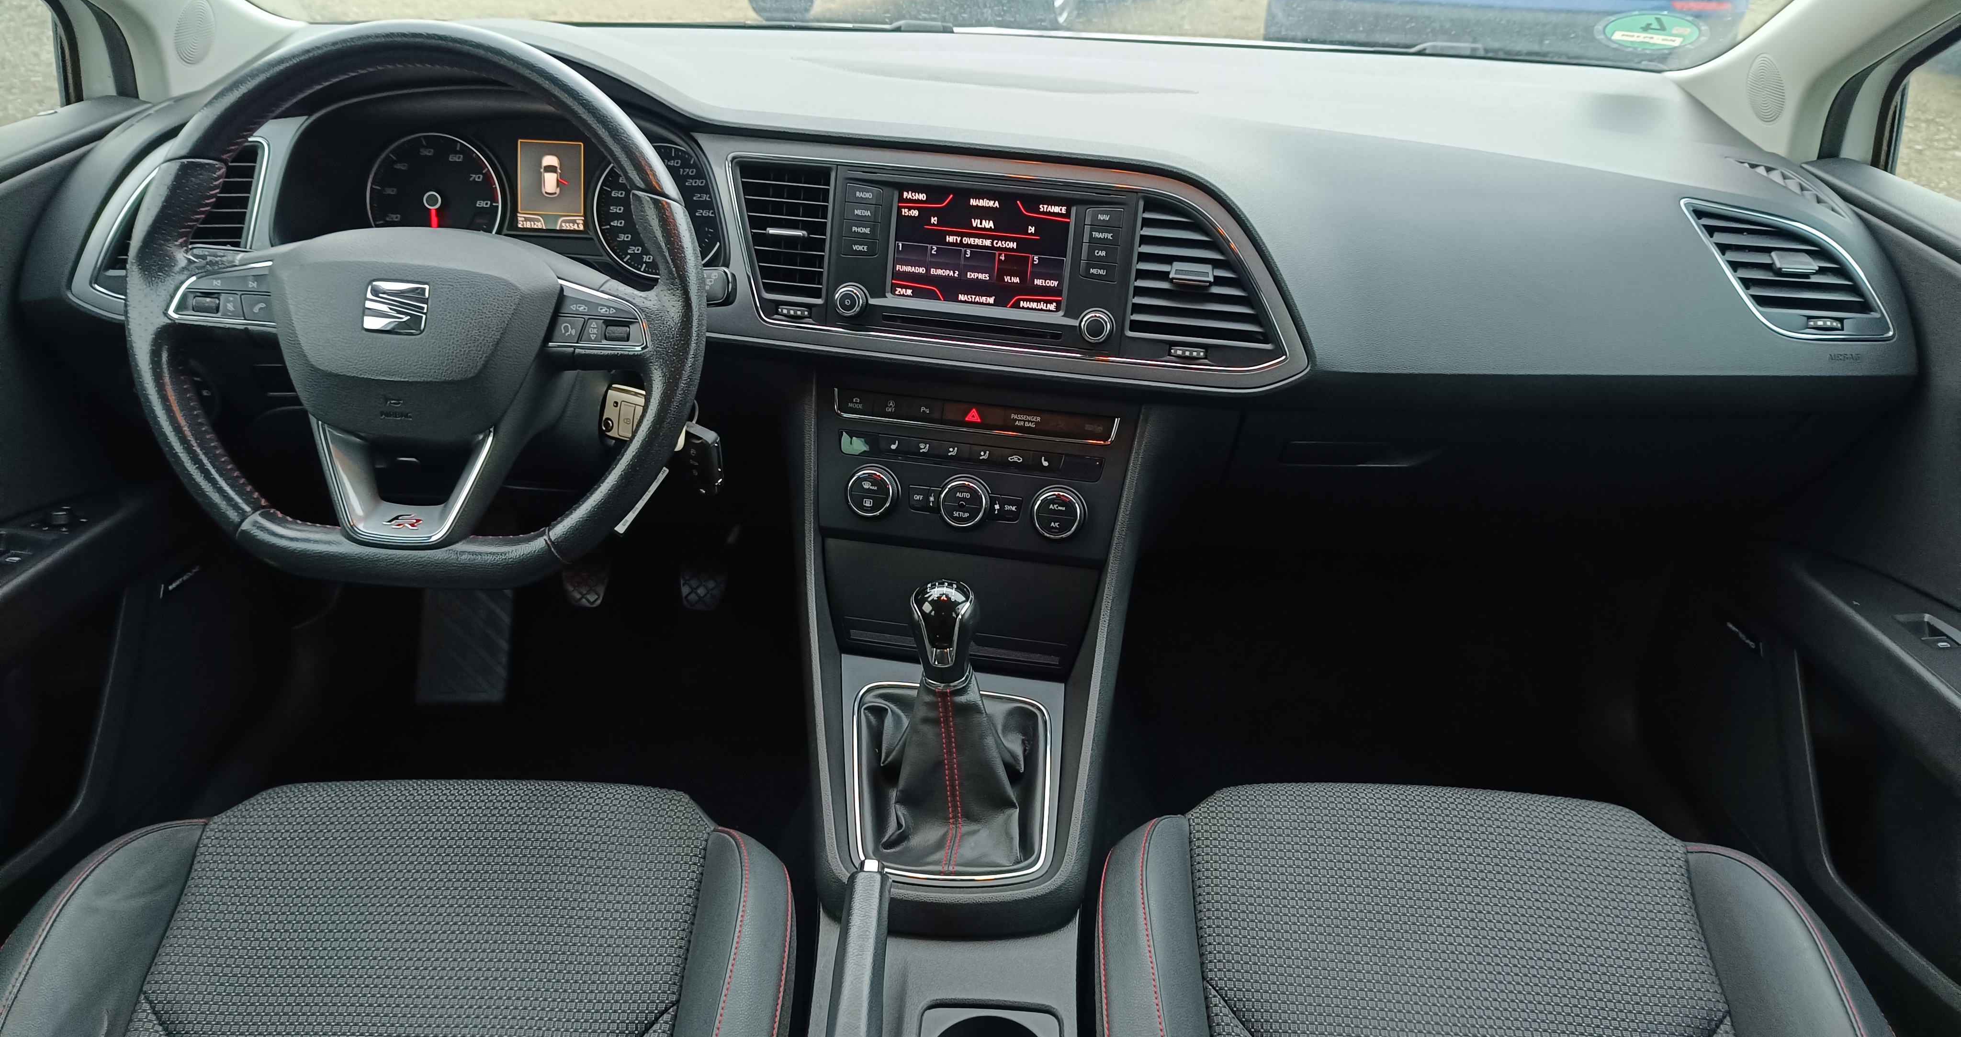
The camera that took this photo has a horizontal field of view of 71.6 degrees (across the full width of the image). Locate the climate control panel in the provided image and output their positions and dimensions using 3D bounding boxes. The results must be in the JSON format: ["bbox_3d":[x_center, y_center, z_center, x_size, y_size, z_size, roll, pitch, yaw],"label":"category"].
[{"bbox_3d":[-0.007,-0.036,1.060,0.225,0.110,0.035,7,3,8],"label":"climate control panel"}]

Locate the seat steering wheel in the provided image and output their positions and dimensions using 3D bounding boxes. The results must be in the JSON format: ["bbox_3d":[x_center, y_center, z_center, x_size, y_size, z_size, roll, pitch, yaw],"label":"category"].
[{"bbox_3d":[-0.361,-0.138,0.885,0.372,0.360,0.090,2,3,-1],"label":"seat steering wheel"}]

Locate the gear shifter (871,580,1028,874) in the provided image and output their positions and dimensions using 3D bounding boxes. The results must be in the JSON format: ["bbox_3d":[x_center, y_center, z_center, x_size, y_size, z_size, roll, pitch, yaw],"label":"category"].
[{"bbox_3d":[-0.021,0.127,0.900,0.108,0.148,0.130,2,36,0],"label":"gear shifter"}]

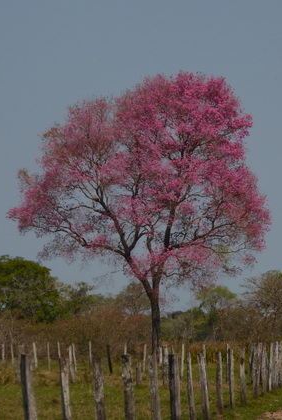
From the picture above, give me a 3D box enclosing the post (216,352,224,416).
[{"bbox_3d":[1.711,3.759,75.000,0.121,1.343,0.121,-1,-2,1],"label":"post"}]

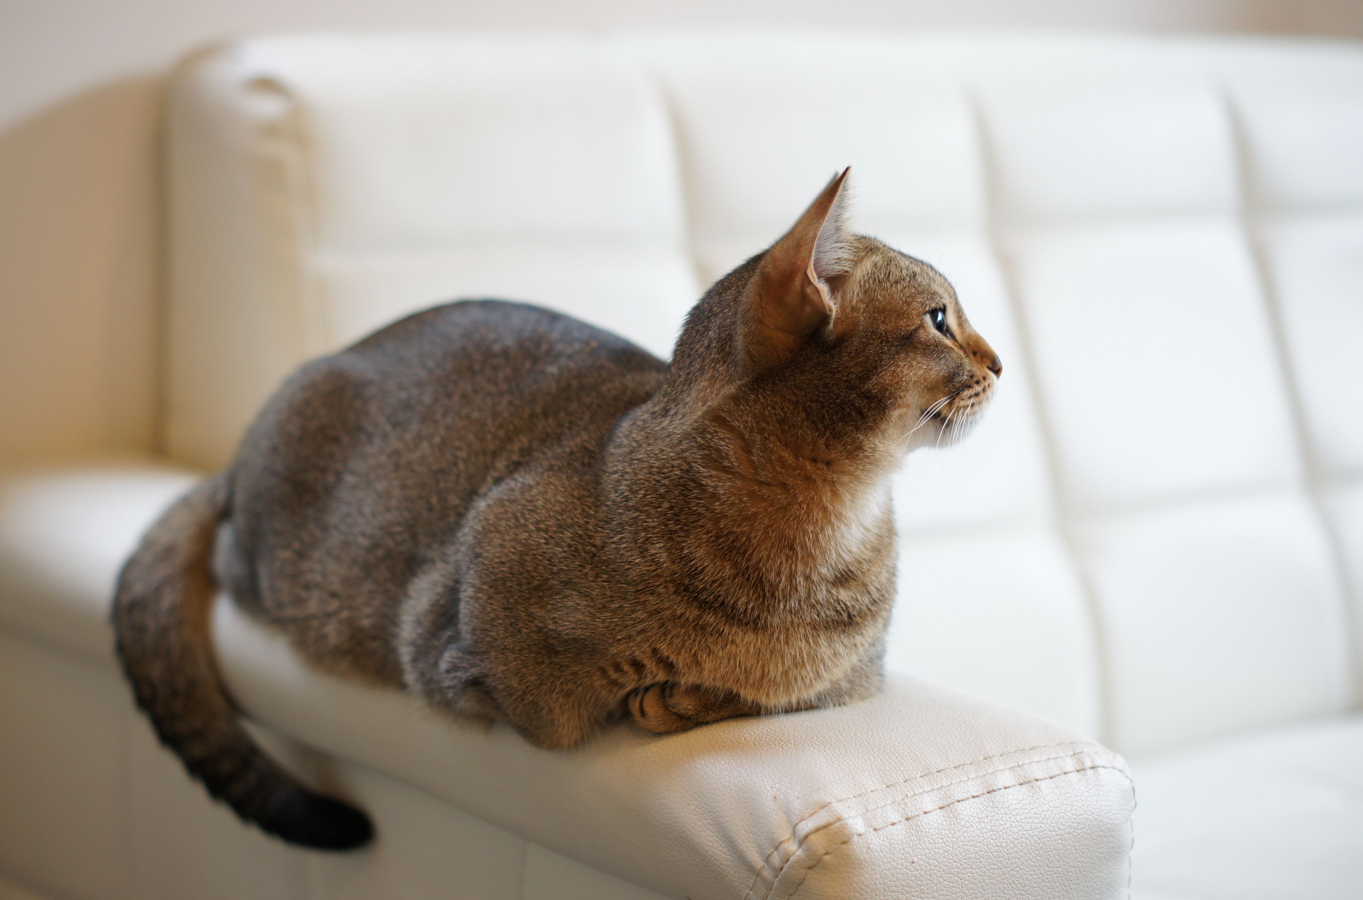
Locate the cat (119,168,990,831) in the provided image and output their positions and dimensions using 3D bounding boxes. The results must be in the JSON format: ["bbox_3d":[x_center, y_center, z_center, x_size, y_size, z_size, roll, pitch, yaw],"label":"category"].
[{"bbox_3d":[-0.073,0.025,1.374,0.235,0.332,0.455,-6,10,-35],"label":"cat"}]

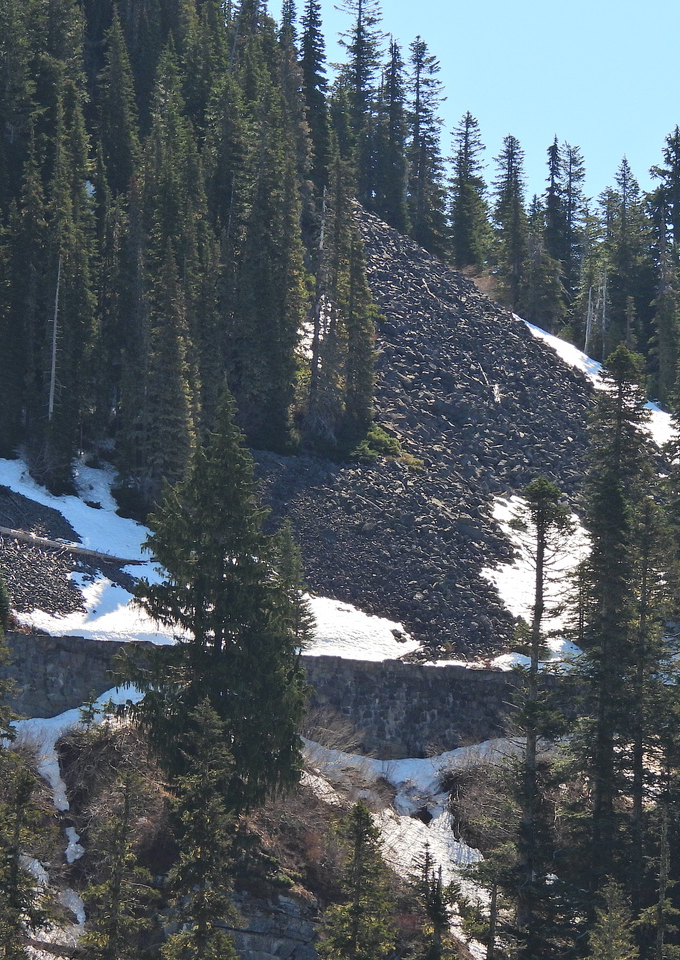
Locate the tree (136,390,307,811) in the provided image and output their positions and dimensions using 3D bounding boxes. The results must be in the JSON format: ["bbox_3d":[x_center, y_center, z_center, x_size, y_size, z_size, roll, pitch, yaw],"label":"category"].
[{"bbox_3d":[-6.760,6.760,498.000,9.990,23.790,9.990,0,-3,0],"label":"tree"}]

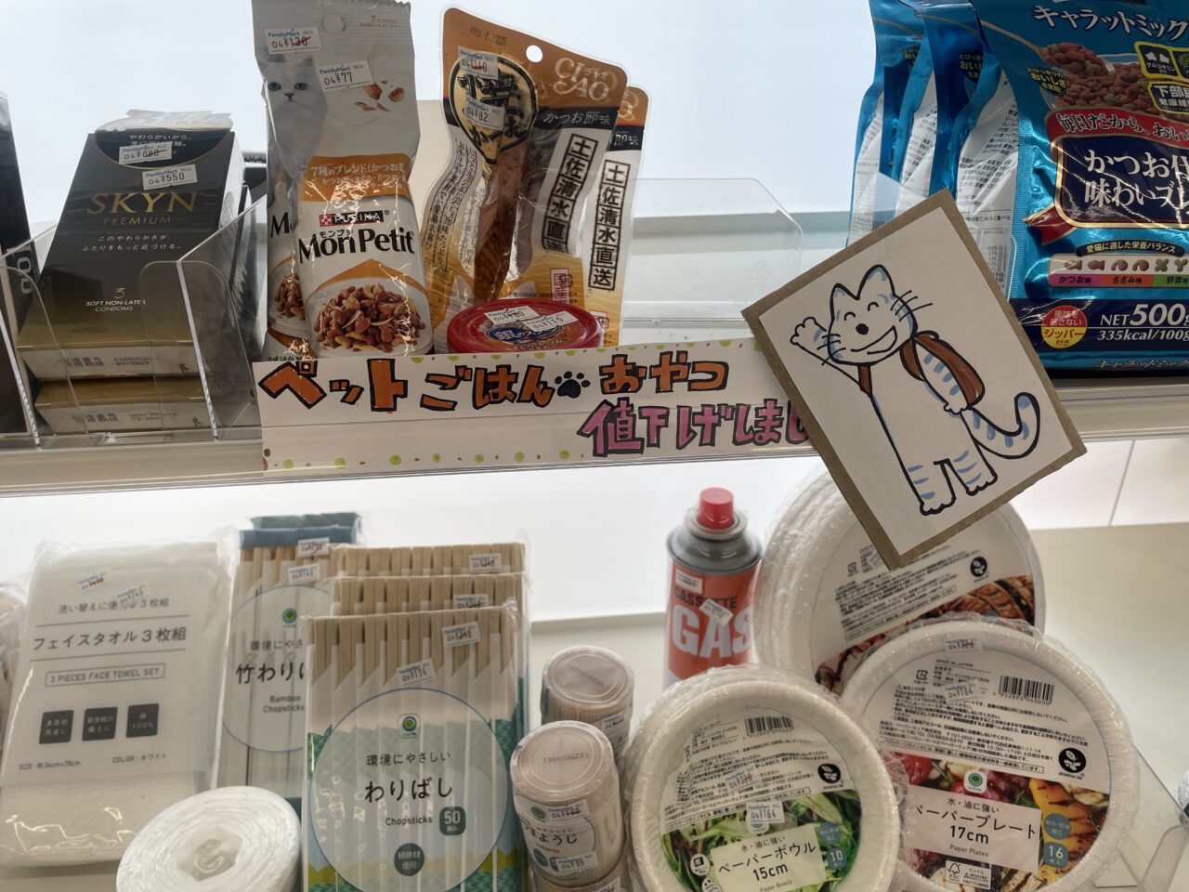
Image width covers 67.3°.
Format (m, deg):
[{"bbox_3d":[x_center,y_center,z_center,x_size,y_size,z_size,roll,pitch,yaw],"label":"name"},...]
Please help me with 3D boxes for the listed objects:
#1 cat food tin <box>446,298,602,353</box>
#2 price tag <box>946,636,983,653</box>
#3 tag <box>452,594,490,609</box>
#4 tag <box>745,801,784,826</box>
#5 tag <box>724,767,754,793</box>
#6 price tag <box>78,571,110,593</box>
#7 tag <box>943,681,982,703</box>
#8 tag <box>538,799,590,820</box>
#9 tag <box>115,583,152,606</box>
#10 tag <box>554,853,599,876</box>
[{"bbox_3d":[-0.032,-0.043,0.417,0.070,0.028,0.070,-3,31,-4],"label":"cat food tin"},{"bbox_3d":[0.221,0.119,0.535,0.022,0.012,0.002,-7,20,12],"label":"price tag"},{"bbox_3d":[-0.078,0.101,0.568,0.022,0.012,0.002,-1,-3,-2],"label":"tag"},{"bbox_3d":[0.101,0.217,0.528,0.022,0.012,0.002,-3,-15,1],"label":"tag"},{"bbox_3d":[0.090,0.203,0.543,0.022,0.012,0.002,-21,-13,-3],"label":"tag"},{"bbox_3d":[-0.334,0.092,0.598,0.022,0.012,0.002,-22,-14,-9],"label":"price tag"},{"bbox_3d":[0.228,0.152,0.551,0.022,0.012,0.002,-15,-2,7],"label":"tag"},{"bbox_3d":[-0.014,0.193,0.470,0.021,0.012,0.003,-10,27,-6],"label":"tag"},{"bbox_3d":[-0.307,0.100,0.596,0.022,0.012,0.002,-21,-14,-9],"label":"tag"},{"bbox_3d":[-0.009,0.226,0.484,0.021,0.012,0.003,-9,27,-6],"label":"tag"}]

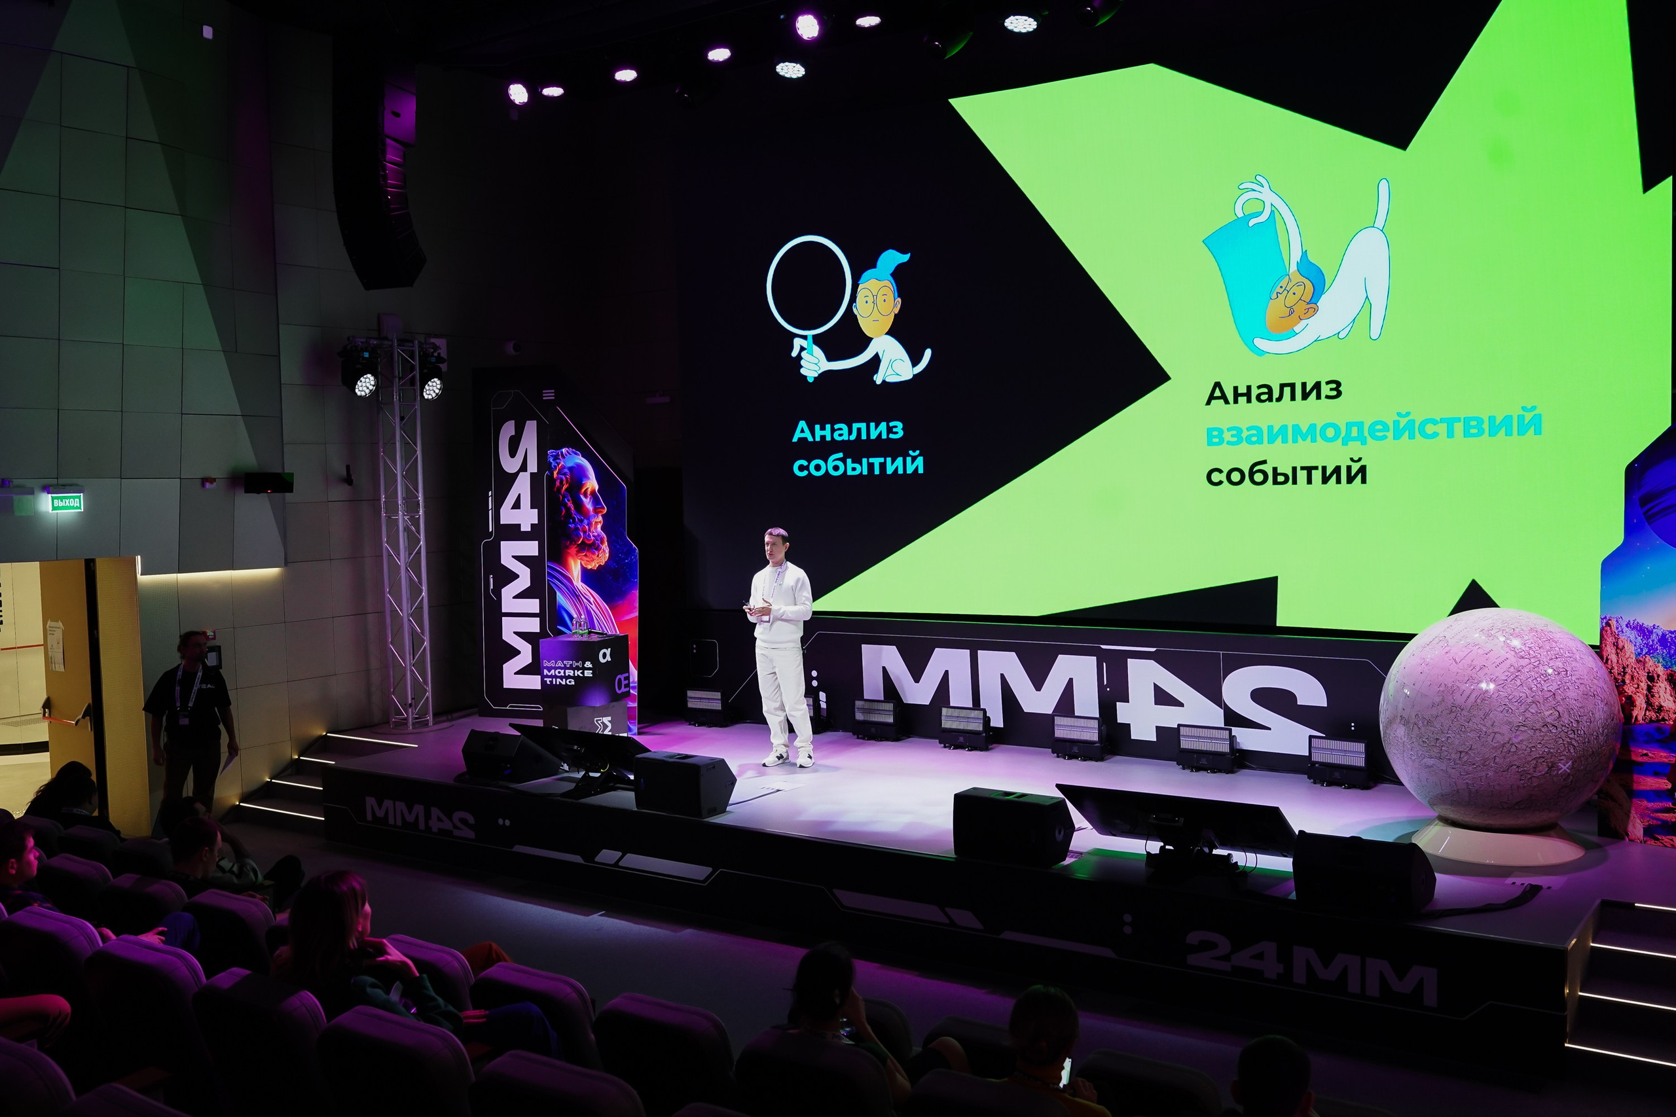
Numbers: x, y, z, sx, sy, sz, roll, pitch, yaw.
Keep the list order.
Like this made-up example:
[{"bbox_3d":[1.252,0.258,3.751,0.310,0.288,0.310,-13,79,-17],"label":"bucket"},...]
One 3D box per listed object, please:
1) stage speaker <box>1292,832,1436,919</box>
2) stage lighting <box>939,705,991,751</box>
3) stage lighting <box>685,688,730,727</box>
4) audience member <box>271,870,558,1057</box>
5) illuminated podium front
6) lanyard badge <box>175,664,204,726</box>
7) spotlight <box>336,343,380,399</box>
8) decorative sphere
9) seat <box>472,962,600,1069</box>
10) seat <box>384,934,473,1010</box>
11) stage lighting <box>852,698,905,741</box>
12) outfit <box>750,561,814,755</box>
[{"bbox_3d":[2.637,1.522,7.448,0.580,0.380,0.400,1,4,35],"label":"stage speaker"},{"bbox_3d":[1.009,1.336,11.826,0.410,0.320,0.200,1,4,35],"label":"stage lighting"},{"bbox_3d":[-1.137,1.301,13.259,0.410,0.320,0.200,1,4,35],"label":"stage lighting"},{"bbox_3d":[-1.113,1.430,4.286,0.520,1.250,0.980,1,4,35],"label":"audience member"},{"bbox_3d":[-1.952,1.097,11.493,0.520,0.970,0.520,0,4,21],"label":"illuminated podium front"},{"bbox_3d":[-4.438,0.936,10.200,0.200,0.430,0.130,-2,3,-16],"label":"lanyard badge"},{"bbox_3d":[-4.124,-1.625,12.802,0.320,0.470,0.360,1,4,31],"label":"spotlight"},{"bbox_3d":[3.707,0.896,8.376,1.231,1.231,1.231,1,4,35],"label":"decorative sphere"},{"bbox_3d":[-0.821,1.787,4.841,0.550,0.950,0.600,1,4,35],"label":"seat"},{"bbox_3d":[-1.273,1.779,5.154,0.550,0.950,0.600,1,4,35],"label":"seat"},{"bbox_3d":[0.334,1.324,12.292,0.410,0.320,0.200,1,4,35],"label":"stage lighting"},{"bbox_3d":[-0.429,0.758,11.350,0.500,1.480,0.360,1,4,30],"label":"outfit"}]

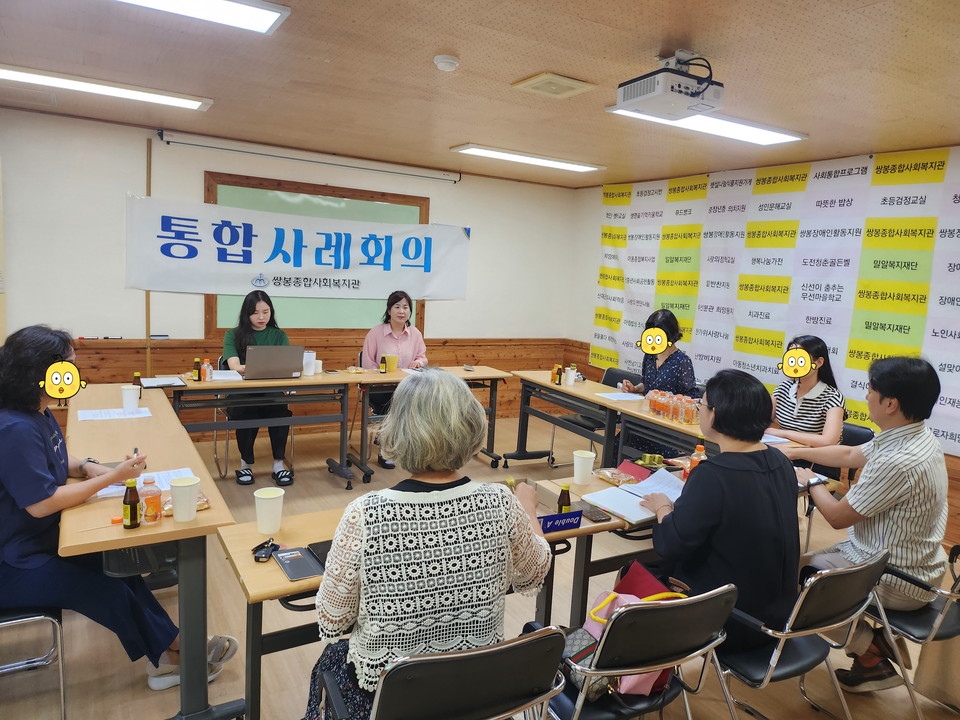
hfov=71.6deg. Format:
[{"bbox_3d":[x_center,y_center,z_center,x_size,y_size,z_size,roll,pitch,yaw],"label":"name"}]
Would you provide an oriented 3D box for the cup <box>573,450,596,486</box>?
[{"bbox_3d":[0.393,0.409,2.522,0.084,0.112,0.084,3,8,0],"label":"cup"}]

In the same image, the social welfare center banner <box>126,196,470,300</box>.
[{"bbox_3d":[-1.317,-0.866,5.437,2.780,0.680,0.030,-1,9,-29],"label":"social welfare center banner"}]

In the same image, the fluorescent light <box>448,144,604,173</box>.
[{"bbox_3d":[0.394,-1.513,5.030,1.240,0.030,0.300,-1,9,-30],"label":"fluorescent light"}]

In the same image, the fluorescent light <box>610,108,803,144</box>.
[{"bbox_3d":[1.240,-1.257,3.567,1.240,0.030,0.310,-1,9,-30],"label":"fluorescent light"}]

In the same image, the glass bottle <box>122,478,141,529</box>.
[{"bbox_3d":[-1.005,0.420,1.920,0.045,0.134,0.045,-1,9,-30],"label":"glass bottle"}]

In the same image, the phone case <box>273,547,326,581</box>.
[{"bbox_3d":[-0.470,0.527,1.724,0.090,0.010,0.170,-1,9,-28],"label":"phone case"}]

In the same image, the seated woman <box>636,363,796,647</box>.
[{"bbox_3d":[0.704,0.640,2.226,0.520,1.250,0.720,-2,10,-35],"label":"seated woman"}]

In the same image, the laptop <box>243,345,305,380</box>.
[{"bbox_3d":[-1.350,0.000,4.277,0.352,0.218,0.300,-1,9,-29],"label":"laptop"}]

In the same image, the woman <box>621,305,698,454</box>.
[{"bbox_3d":[1.168,0.321,4.600,0.720,1.280,0.500,-2,10,-35],"label":"woman"}]

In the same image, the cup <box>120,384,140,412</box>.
[{"bbox_3d":[-1.679,0.188,3.196,0.087,0.112,0.087,-1,9,-29],"label":"cup"}]

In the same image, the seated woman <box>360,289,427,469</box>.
[{"bbox_3d":[-0.633,0.122,5.037,0.530,1.302,0.640,0,9,-24],"label":"seated woman"}]

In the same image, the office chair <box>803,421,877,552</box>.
[{"bbox_3d":[1.797,0.745,3.659,0.570,0.780,0.530,-1,9,-30],"label":"office chair"}]

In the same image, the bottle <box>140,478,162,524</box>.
[{"bbox_3d":[-0.948,0.404,1.920,0.062,0.126,0.062,-1,9,-30],"label":"bottle"}]

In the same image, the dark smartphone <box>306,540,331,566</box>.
[{"bbox_3d":[-0.386,0.518,1.751,0.077,0.011,0.162,-2,9,-33],"label":"dark smartphone"}]

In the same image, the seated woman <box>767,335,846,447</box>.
[{"bbox_3d":[1.607,0.503,3.451,0.660,1.255,0.470,-2,10,-34],"label":"seated woman"}]

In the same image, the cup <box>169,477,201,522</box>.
[{"bbox_3d":[-0.867,0.412,1.954,0.088,0.113,0.088,-1,9,-30],"label":"cup"}]

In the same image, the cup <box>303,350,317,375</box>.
[{"bbox_3d":[-1.147,0.025,4.460,0.083,0.150,0.083,-1,9,-30],"label":"cup"}]

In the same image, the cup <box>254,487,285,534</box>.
[{"bbox_3d":[-0.612,0.438,1.927,0.088,0.112,0.088,-1,9,-29],"label":"cup"}]

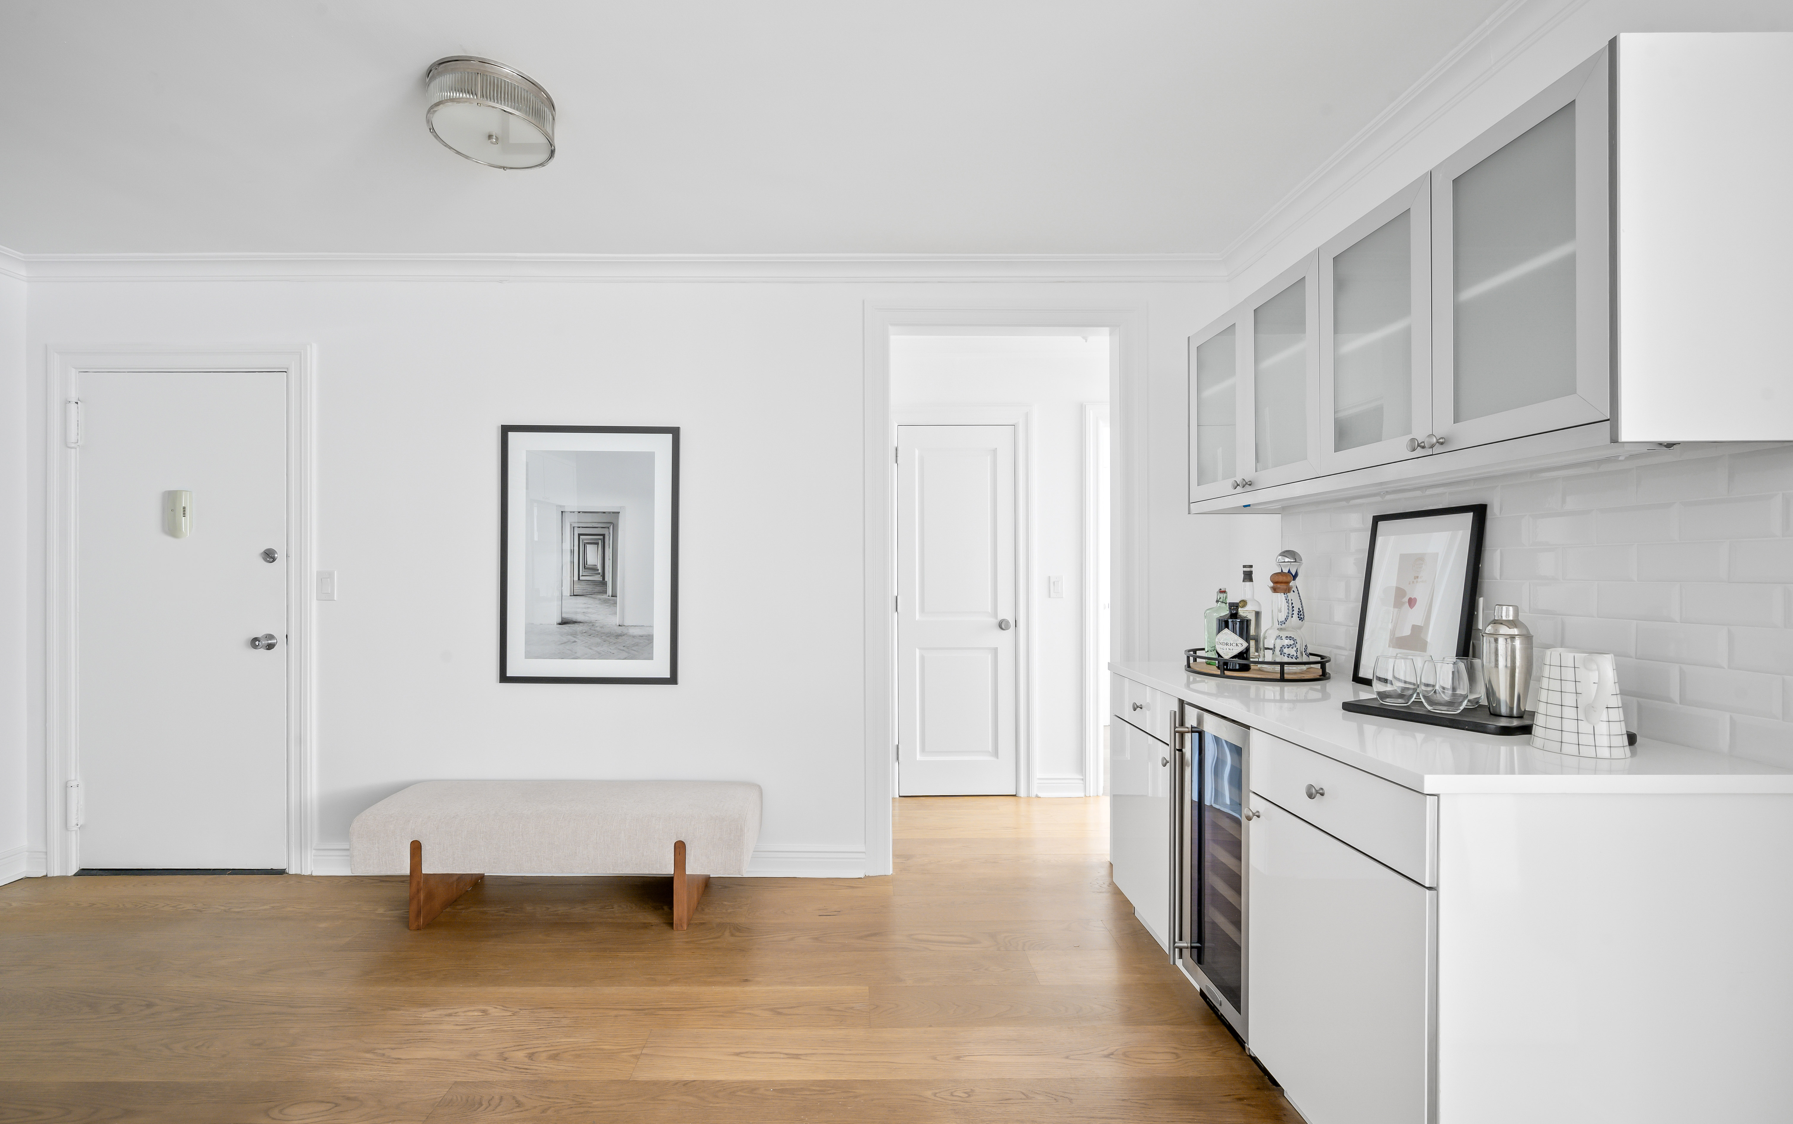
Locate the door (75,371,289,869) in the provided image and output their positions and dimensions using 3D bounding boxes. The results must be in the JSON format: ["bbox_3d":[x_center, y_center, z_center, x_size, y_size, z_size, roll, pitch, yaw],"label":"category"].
[{"bbox_3d":[-2.982,0.243,2.910,0.885,2.070,0.045,0,0,0],"label":"door"}]

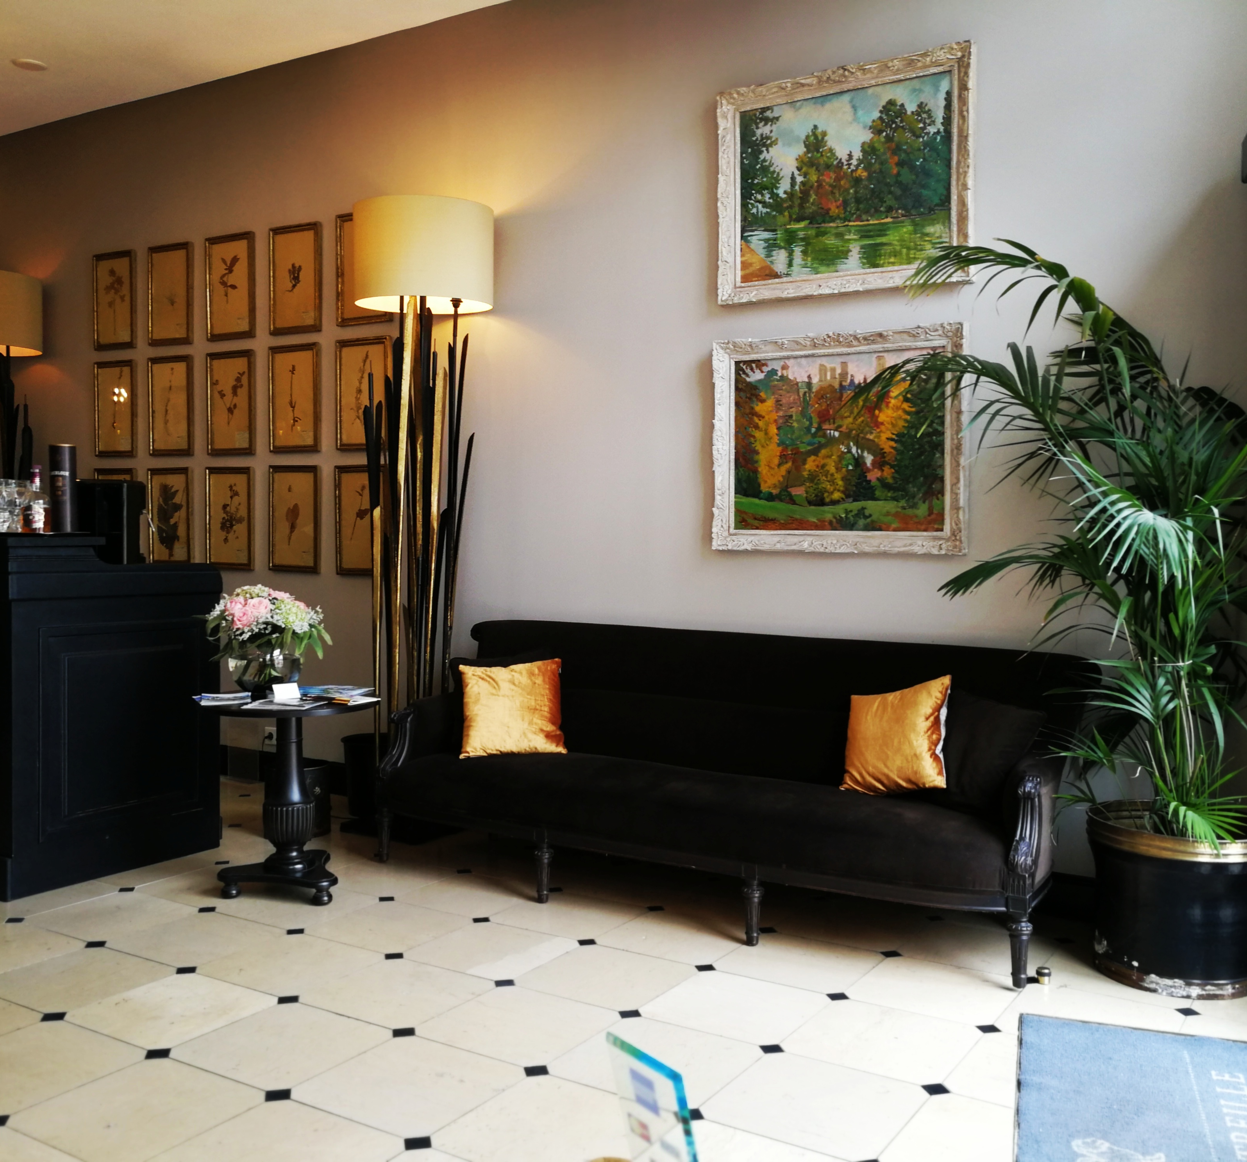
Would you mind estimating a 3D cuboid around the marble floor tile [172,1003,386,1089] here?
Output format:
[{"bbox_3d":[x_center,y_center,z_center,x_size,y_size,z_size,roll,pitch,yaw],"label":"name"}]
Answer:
[{"bbox_3d":[-0.809,1.106,2.877,0.397,0.015,0.397,1,2,32],"label":"marble floor tile"}]

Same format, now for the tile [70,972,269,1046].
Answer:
[{"bbox_3d":[-1.149,1.097,3.087,0.397,0.015,0.397,1,2,32],"label":"tile"}]

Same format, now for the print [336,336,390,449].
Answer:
[{"bbox_3d":[-1.118,-0.806,5.208,0.298,0.468,0.022,2,3,31],"label":"print"}]

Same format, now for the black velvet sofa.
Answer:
[{"bbox_3d":[0.247,0.636,4.121,2.455,0.875,0.800,2,2,31],"label":"black velvet sofa"}]

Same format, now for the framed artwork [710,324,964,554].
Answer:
[{"bbox_3d":[0.749,-0.488,4.312,0.940,0.770,0.050,2,2,31],"label":"framed artwork"}]

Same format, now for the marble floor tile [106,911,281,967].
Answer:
[{"bbox_3d":[-1.231,1.037,3.491,0.376,0.015,0.376,2,3,31],"label":"marble floor tile"}]

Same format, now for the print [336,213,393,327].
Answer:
[{"bbox_3d":[-1.167,-1.419,5.478,0.340,0.500,0.030,2,2,31],"label":"print"}]

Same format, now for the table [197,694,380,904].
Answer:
[{"bbox_3d":[-1.131,0.731,4.113,0.600,0.660,0.600,1,2,13],"label":"table"}]

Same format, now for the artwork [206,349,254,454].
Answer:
[{"bbox_3d":[-1.839,-0.832,5.647,0.298,0.468,0.022,2,3,31],"label":"artwork"}]

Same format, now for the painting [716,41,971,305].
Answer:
[{"bbox_3d":[0.718,-1.338,4.051,0.875,0.730,0.050,2,3,31],"label":"painting"}]

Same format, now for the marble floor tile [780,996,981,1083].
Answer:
[{"bbox_3d":[0.634,1.119,2.933,0.400,0.010,0.400,2,2,31],"label":"marble floor tile"}]

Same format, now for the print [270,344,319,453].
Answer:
[{"bbox_3d":[-1.477,-0.821,5.426,0.298,0.468,0.022,2,3,31],"label":"print"}]

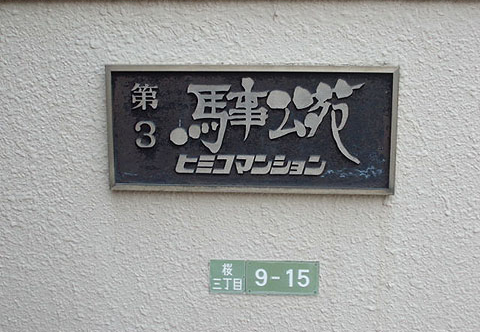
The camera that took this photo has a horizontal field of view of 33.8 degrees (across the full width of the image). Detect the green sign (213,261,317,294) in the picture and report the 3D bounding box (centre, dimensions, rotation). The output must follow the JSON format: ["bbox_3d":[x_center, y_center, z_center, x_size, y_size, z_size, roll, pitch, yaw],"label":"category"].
[{"bbox_3d":[0.040,0.183,1.293,0.179,0.059,0.007,1,12,4],"label":"green sign"}]

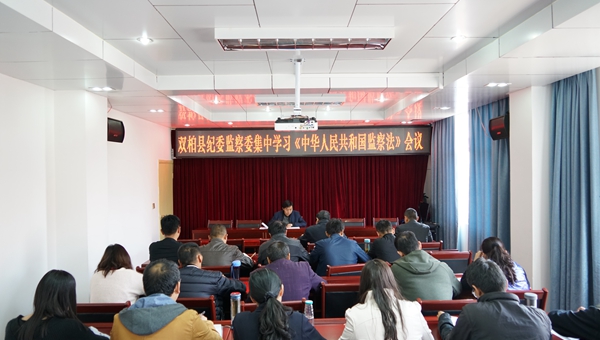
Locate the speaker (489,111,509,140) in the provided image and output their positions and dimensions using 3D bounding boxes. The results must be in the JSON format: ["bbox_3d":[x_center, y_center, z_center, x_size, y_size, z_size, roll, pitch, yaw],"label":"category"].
[{"bbox_3d":[2.430,-0.490,4.660,0.240,0.280,0.340,-12,0,-10],"label":"speaker"}]

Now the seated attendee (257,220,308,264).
[{"bbox_3d":[-0.191,1.164,4.360,0.560,1.200,0.740,-1,0,0],"label":"seated attendee"}]

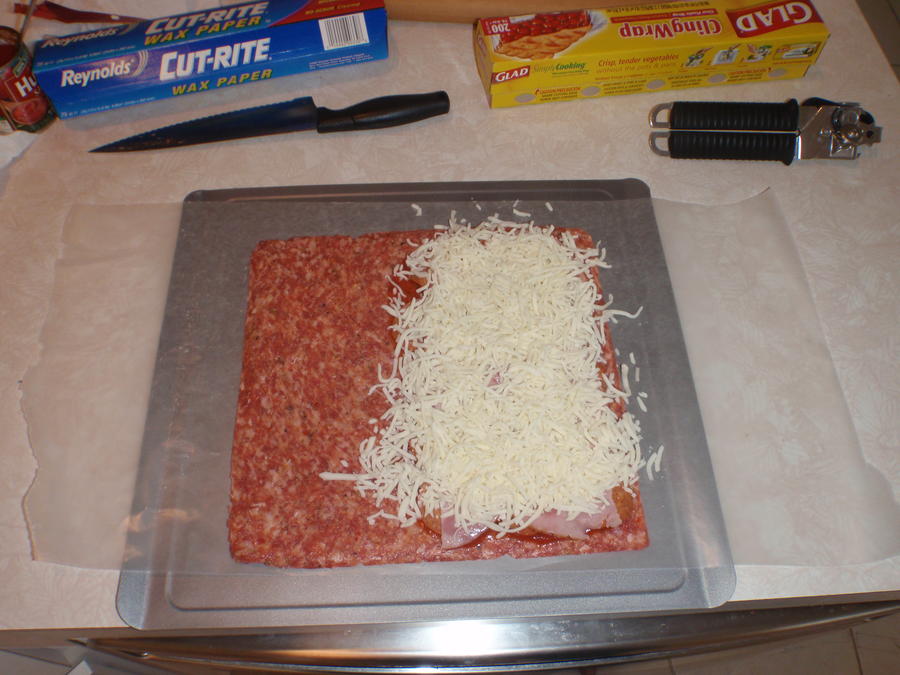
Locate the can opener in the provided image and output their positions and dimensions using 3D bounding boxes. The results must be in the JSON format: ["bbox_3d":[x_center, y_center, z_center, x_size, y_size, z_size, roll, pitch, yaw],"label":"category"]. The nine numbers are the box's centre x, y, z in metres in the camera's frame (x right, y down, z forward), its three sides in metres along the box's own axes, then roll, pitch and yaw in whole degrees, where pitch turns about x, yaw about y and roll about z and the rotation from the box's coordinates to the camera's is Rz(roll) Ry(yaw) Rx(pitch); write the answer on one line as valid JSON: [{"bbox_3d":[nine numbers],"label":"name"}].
[{"bbox_3d":[0.283,-0.193,0.658,0.201,0.040,0.070,4,61,2],"label":"can opener"}]

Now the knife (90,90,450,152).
[{"bbox_3d":[-0.165,-0.202,0.670,0.331,0.022,0.047,-8,61,-5],"label":"knife"}]

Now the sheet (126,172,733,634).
[{"bbox_3d":[-0.020,0.021,0.551,0.400,0.014,0.361,-2,61,-1],"label":"sheet"}]

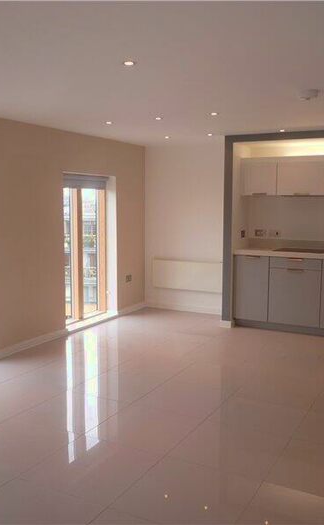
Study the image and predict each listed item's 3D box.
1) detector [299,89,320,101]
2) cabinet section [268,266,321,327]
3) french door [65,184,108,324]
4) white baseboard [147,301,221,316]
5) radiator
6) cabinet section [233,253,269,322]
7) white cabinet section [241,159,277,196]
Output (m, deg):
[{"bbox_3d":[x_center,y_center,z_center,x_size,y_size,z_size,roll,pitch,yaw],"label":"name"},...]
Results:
[{"bbox_3d":[1.072,-1.219,3.673,0.126,0.050,0.126,4,7,28],"label":"detector"},{"bbox_3d":[1.694,0.384,6.194,0.610,0.665,0.544,4,7,28],"label":"cabinet section"},{"bbox_3d":[-1.027,-0.152,6.352,0.130,1.755,1.005,4,8,28],"label":"french door"},{"bbox_3d":[0.331,0.665,7.147,1.351,0.101,0.020,4,7,28],"label":"white baseboard"},{"bbox_3d":[0.370,0.184,6.921,1.090,0.425,0.105,4,8,28],"label":"radiator"},{"bbox_3d":[1.199,0.280,6.317,0.436,0.772,0.580,4,8,28],"label":"cabinet section"},{"bbox_3d":[1.272,-1.055,6.350,0.454,0.449,0.343,4,7,28],"label":"white cabinet section"}]

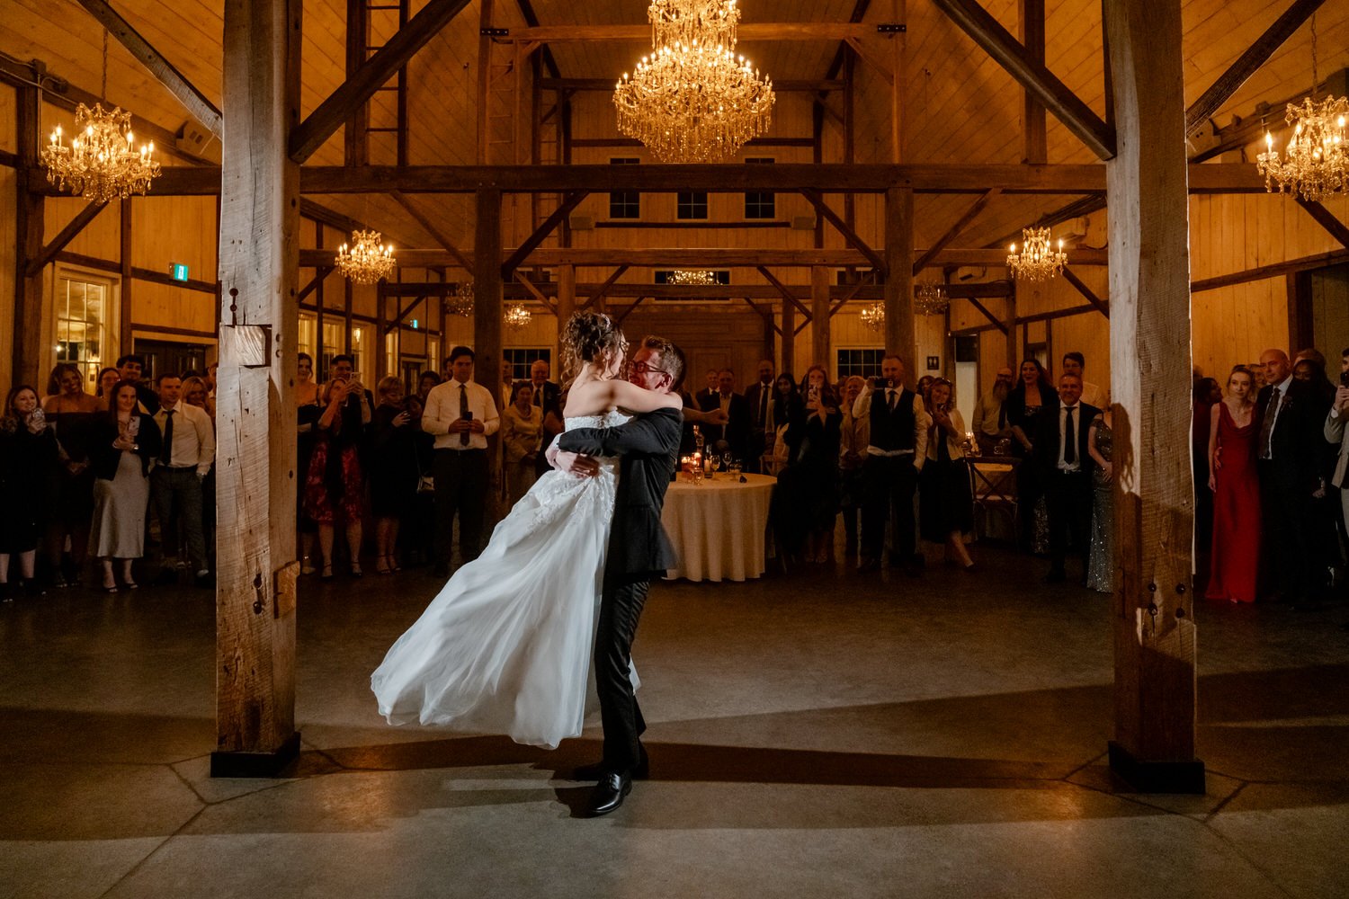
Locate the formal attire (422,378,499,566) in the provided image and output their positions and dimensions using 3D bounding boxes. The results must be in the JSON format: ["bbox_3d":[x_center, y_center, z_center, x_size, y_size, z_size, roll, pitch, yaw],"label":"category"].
[{"bbox_3d":[-1.768,0.201,7.450,0.640,1.580,0.380,-1,3,-14],"label":"formal attire"}]

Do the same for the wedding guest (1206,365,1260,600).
[{"bbox_3d":[4.069,0.236,6.534,0.410,1.690,0.310,2,4,25],"label":"wedding guest"}]

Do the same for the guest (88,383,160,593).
[{"bbox_3d":[-4.279,0.287,7.000,0.530,1.630,0.380,-2,4,-36],"label":"guest"}]

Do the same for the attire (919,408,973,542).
[{"bbox_3d":[2.339,0.227,7.750,0.460,1.160,0.360,1,3,18],"label":"attire"}]

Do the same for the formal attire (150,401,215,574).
[{"bbox_3d":[-3.965,0.306,7.250,0.520,1.400,0.340,-1,3,-14],"label":"formal attire"}]

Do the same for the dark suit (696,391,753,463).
[{"bbox_3d":[0.513,0.131,9.233,0.500,1.450,0.290,0,4,6],"label":"dark suit"}]

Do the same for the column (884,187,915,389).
[{"bbox_3d":[1.994,-0.652,7.950,0.250,3.320,0.250,0,3,1],"label":"column"}]

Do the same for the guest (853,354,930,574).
[{"bbox_3d":[1.796,0.119,7.458,0.600,1.790,0.400,1,4,12],"label":"guest"}]

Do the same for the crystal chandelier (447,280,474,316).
[{"bbox_3d":[-3.443,-2.481,14.800,0.680,0.620,0.680,0,3,1],"label":"crystal chandelier"}]

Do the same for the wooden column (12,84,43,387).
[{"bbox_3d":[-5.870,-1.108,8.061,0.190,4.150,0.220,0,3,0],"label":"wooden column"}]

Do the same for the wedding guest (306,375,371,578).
[{"bbox_3d":[-2.809,0.220,7.500,0.540,1.680,0.460,-2,4,-30],"label":"wedding guest"}]

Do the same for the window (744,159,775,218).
[{"bbox_3d":[1.943,-5.978,20.600,0.720,1.420,0.120,0,3,1],"label":"window"}]

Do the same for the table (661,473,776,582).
[{"bbox_3d":[0.162,0.657,7.900,1.520,0.770,1.520,0,3,0],"label":"table"}]

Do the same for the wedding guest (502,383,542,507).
[{"bbox_3d":[-1.517,0.111,9.031,0.420,1.580,0.280,0,4,-7],"label":"wedding guest"}]

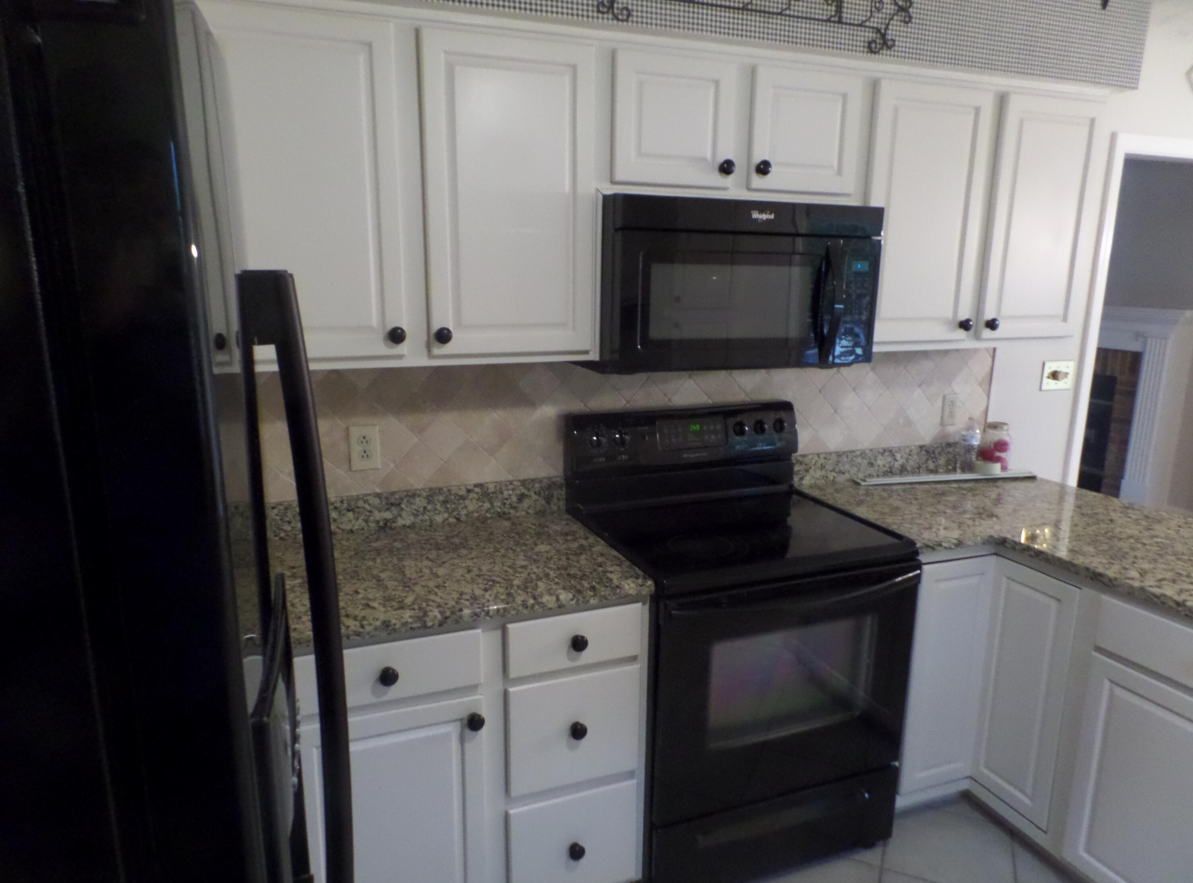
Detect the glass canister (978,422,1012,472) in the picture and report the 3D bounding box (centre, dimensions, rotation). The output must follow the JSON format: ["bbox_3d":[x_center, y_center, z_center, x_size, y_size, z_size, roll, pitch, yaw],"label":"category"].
[{"bbox_3d":[1.470,0.021,2.925,0.120,0.171,0.120,-4,12,-21],"label":"glass canister"}]

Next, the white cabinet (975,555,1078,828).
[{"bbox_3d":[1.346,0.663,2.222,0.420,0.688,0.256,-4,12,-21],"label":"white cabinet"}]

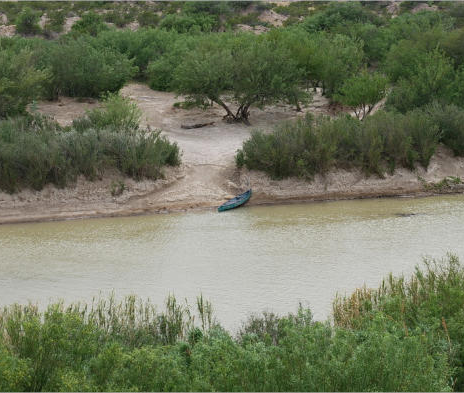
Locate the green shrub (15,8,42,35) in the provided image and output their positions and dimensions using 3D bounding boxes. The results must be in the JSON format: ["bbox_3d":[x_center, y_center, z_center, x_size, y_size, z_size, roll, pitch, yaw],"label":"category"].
[{"bbox_3d":[-20.501,-17.680,183.000,2.800,2.400,2.600,0,16,0],"label":"green shrub"}]

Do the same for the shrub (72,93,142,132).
[{"bbox_3d":[-10.555,-6.994,154.000,5.800,3.300,4.800,0,16,0],"label":"shrub"}]

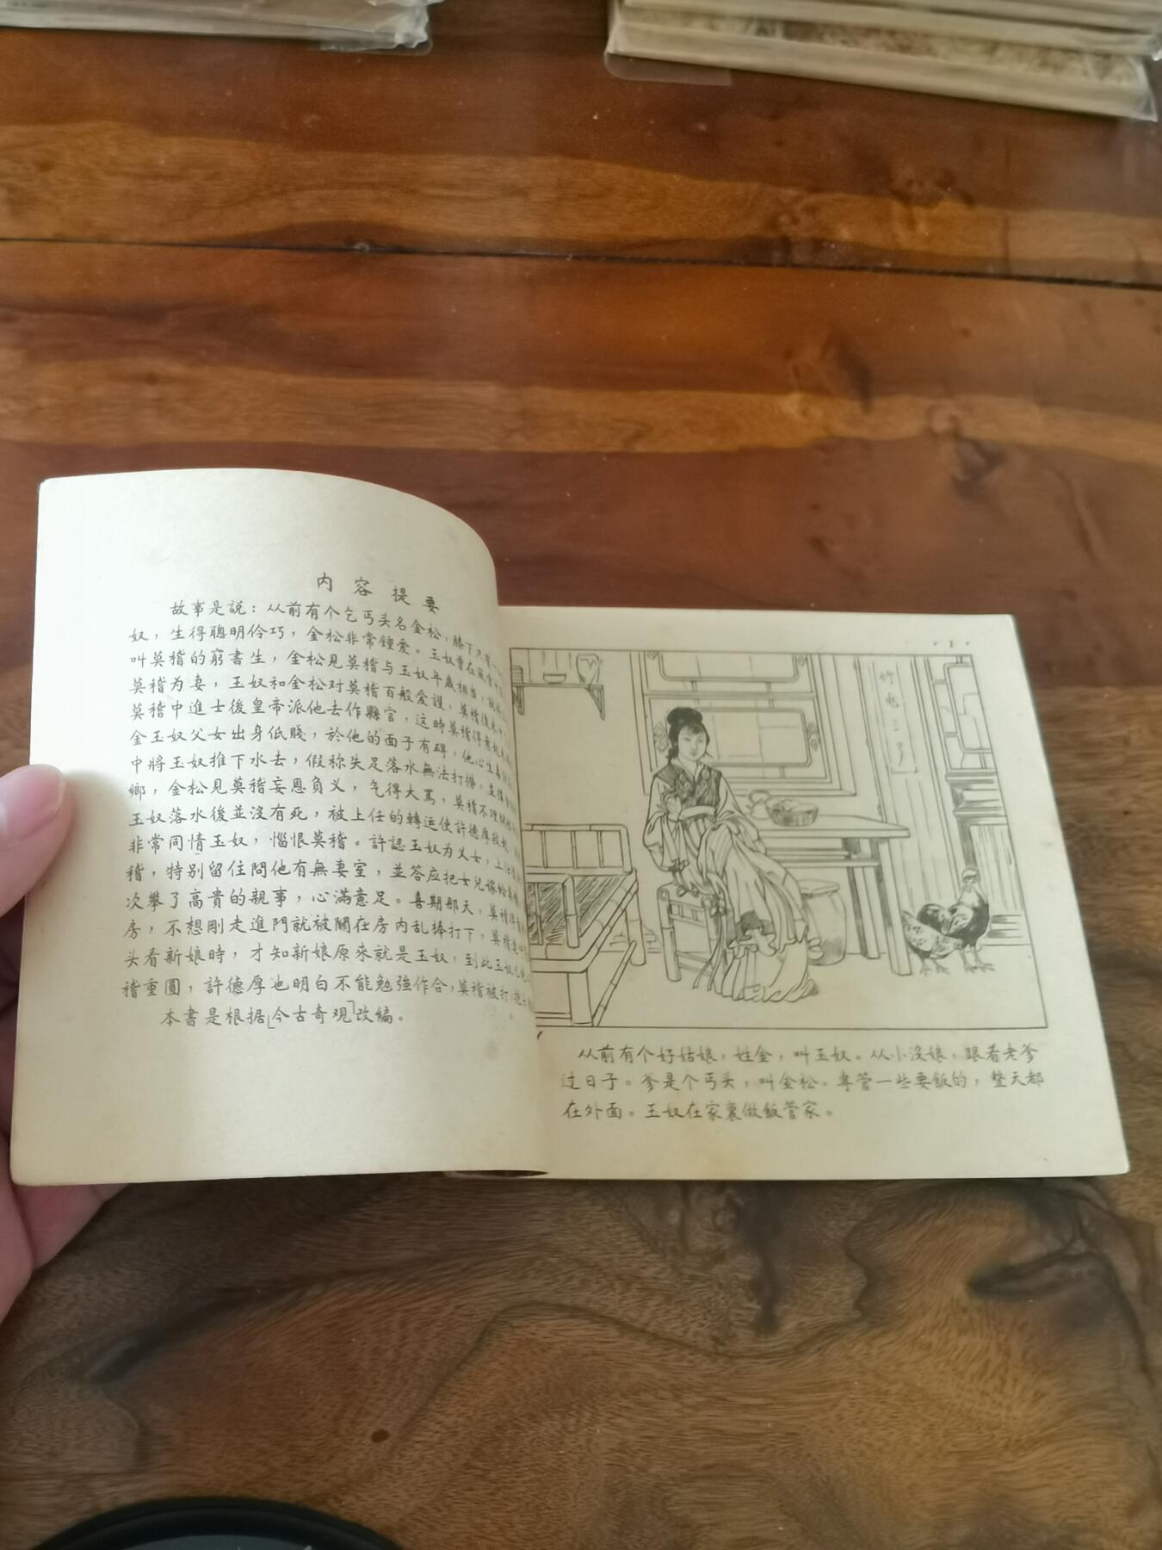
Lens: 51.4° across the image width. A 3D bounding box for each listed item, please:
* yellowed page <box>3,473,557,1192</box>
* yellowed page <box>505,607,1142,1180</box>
[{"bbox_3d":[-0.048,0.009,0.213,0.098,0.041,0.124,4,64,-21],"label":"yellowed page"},{"bbox_3d":[0.046,0.019,0.254,0.118,0.009,0.122,0,67,-7],"label":"yellowed page"}]

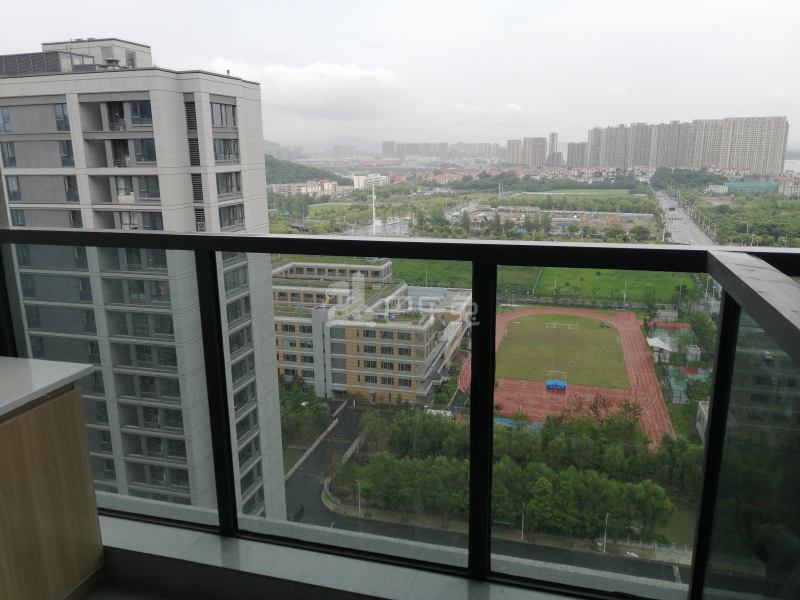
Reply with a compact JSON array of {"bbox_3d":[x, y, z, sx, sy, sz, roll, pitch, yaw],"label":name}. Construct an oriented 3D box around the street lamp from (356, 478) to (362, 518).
[{"bbox_3d":[-7.271,34.534,107.784,0.300,7.100,1.200,7,15,32],"label":"street lamp"}]

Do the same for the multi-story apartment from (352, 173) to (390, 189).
[{"bbox_3d":[-40.890,-170.802,915.114,15.500,23.000,78.000,5,14,24],"label":"multi-story apartment"}]

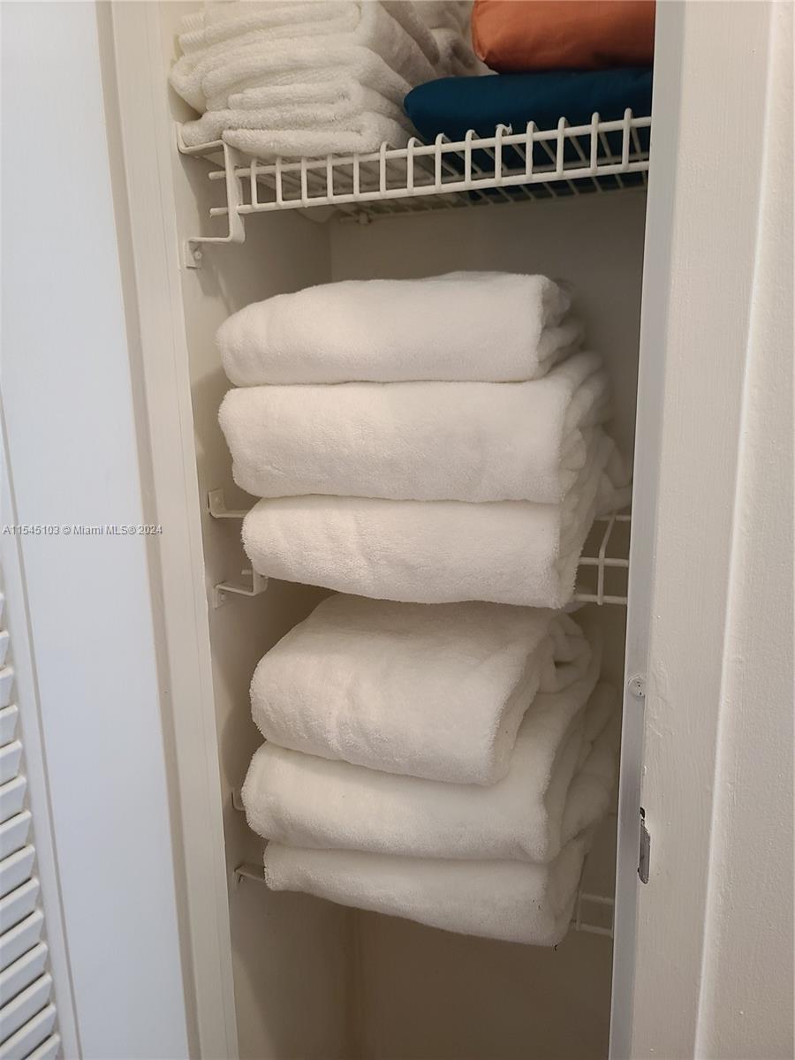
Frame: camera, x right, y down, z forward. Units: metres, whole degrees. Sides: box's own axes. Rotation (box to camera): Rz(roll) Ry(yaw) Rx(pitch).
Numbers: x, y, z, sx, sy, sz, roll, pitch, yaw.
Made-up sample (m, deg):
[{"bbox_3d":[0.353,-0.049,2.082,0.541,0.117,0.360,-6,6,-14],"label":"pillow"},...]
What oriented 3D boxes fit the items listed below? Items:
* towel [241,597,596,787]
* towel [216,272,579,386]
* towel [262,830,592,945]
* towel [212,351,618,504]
[{"bbox_3d":[0.036,0.131,0.842,0.253,0.095,0.330,4,13,24],"label":"towel"},{"bbox_3d":[0.026,-0.193,0.766,0.280,0.086,0.330,3,12,20],"label":"towel"},{"bbox_3d":[0.062,0.290,0.855,0.290,0.077,0.350,3,12,20],"label":"towel"},{"bbox_3d":[0.045,-0.110,0.788,0.310,0.102,0.350,3,12,20],"label":"towel"}]

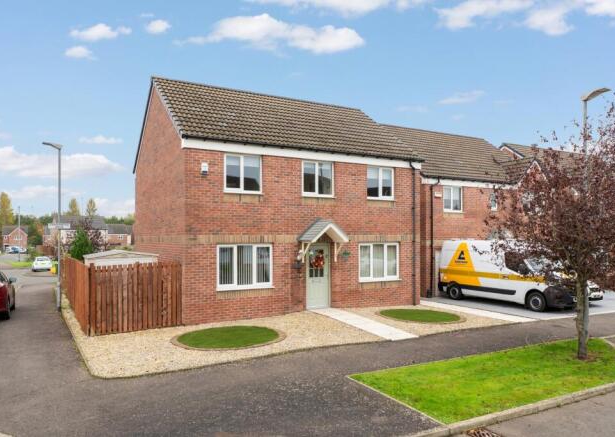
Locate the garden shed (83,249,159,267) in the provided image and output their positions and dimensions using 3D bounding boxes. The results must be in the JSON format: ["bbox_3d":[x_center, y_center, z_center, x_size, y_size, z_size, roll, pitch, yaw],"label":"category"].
[{"bbox_3d":[-6.076,2.005,14.130,2.100,2.000,1.750,1,-2,-30],"label":"garden shed"}]

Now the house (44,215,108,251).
[{"bbox_3d":[-49.382,3.372,95.000,10.000,7.800,8.300,1,-2,-33],"label":"house"}]

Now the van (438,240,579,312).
[{"bbox_3d":[8.048,2.166,17.636,2.080,2.460,5.500,1,-2,-30],"label":"van"}]

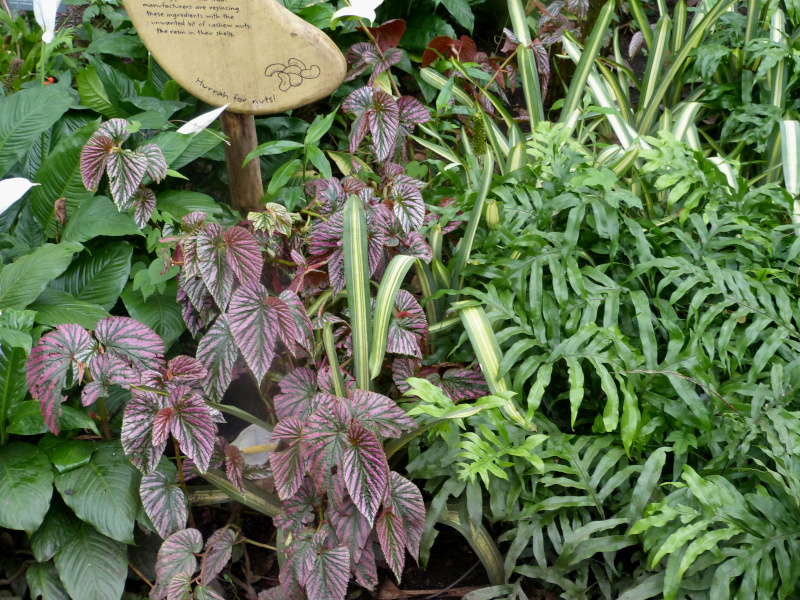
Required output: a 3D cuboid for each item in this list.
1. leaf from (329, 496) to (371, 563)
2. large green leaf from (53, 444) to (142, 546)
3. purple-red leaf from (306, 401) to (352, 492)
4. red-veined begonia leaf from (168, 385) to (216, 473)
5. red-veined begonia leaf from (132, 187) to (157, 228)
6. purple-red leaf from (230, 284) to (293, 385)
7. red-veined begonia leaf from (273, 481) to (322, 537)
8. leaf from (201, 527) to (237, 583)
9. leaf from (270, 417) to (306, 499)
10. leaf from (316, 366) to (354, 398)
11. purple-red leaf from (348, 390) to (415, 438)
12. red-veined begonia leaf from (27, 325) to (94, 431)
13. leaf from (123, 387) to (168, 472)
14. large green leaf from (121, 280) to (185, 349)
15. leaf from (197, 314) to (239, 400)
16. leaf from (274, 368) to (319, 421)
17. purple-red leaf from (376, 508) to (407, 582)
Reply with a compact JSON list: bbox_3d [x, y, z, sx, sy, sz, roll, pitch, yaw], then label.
[{"bbox_3d":[-0.089,0.401,2.133,0.076,0.129,0.030,-12,-3,-1],"label":"leaf"},{"bbox_3d":[-0.521,0.335,2.105,0.142,0.050,0.198,-20,67,-15],"label":"large green leaf"},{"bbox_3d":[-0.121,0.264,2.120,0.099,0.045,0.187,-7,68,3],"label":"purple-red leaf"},{"bbox_3d":[-0.397,0.250,2.300,0.090,0.170,0.050,-18,-4,-14],"label":"red-veined begonia leaf"},{"bbox_3d":[-0.531,-0.192,2.500,0.049,0.093,0.030,8,-15,-7],"label":"red-veined begonia leaf"},{"bbox_3d":[-0.277,0.067,2.400,0.132,0.206,0.060,0,-8,0],"label":"purple-red leaf"},{"bbox_3d":[-0.179,0.363,2.100,0.082,0.040,0.110,9,72,9],"label":"red-veined begonia leaf"},{"bbox_3d":[-0.322,0.452,2.122,0.055,0.106,0.025,30,-13,-12],"label":"leaf"},{"bbox_3d":[-0.199,0.278,2.120,0.062,0.146,0.035,9,-6,12],"label":"leaf"},{"bbox_3d":[-0.130,0.164,2.420,0.079,0.040,0.069,0,70,0],"label":"leaf"},{"bbox_3d":[-0.033,0.202,2.120,0.128,0.040,0.084,21,56,9],"label":"purple-red leaf"},{"bbox_3d":[-0.590,0.140,2.126,0.120,0.198,0.060,8,-3,15],"label":"red-veined begonia leaf"},{"bbox_3d":[-0.439,0.229,2.080,0.080,0.149,0.035,6,-5,9],"label":"leaf"},{"bbox_3d":[-0.523,0.035,2.550,0.136,0.060,0.172,-5,71,-7],"label":"large green leaf"},{"bbox_3d":[-0.345,0.111,2.270,0.079,0.168,0.035,5,-8,6],"label":"leaf"},{"bbox_3d":[-0.202,0.186,2.370,0.093,0.045,0.113,5,71,7],"label":"leaf"},{"bbox_3d":[-0.012,0.422,2.063,0.053,0.134,0.030,-8,2,9],"label":"purple-red leaf"}]

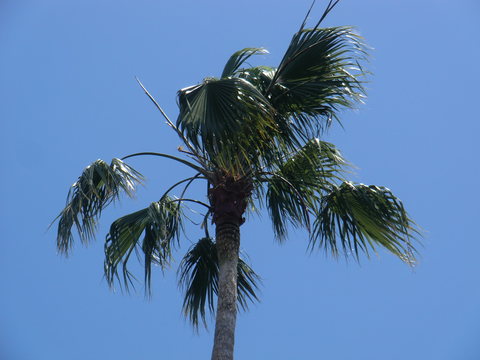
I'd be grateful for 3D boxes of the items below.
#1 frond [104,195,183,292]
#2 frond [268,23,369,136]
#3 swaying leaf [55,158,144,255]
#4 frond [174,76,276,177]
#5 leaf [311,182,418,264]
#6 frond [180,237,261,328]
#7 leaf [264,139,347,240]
[{"bbox_3d":[-1.054,0.693,15.900,0.850,0.890,0.600,2,-28,1],"label":"frond"},{"bbox_3d":[0.879,-1.103,16.300,1.120,1.100,0.650,2,-28,1],"label":"frond"},{"bbox_3d":[-1.544,0.291,16.000,0.990,0.880,0.600,2,-28,1],"label":"swaying leaf"},{"bbox_3d":[-0.134,-0.584,15.600,1.090,0.840,0.650,2,-28,1],"label":"frond"},{"bbox_3d":[1.360,0.475,15.900,1.180,0.670,0.650,2,-28,1],"label":"leaf"},{"bbox_3d":[-0.231,1.155,16.400,0.920,0.880,0.550,2,-28,1],"label":"frond"},{"bbox_3d":[0.720,0.104,16.000,0.900,0.920,0.650,2,-28,1],"label":"leaf"}]

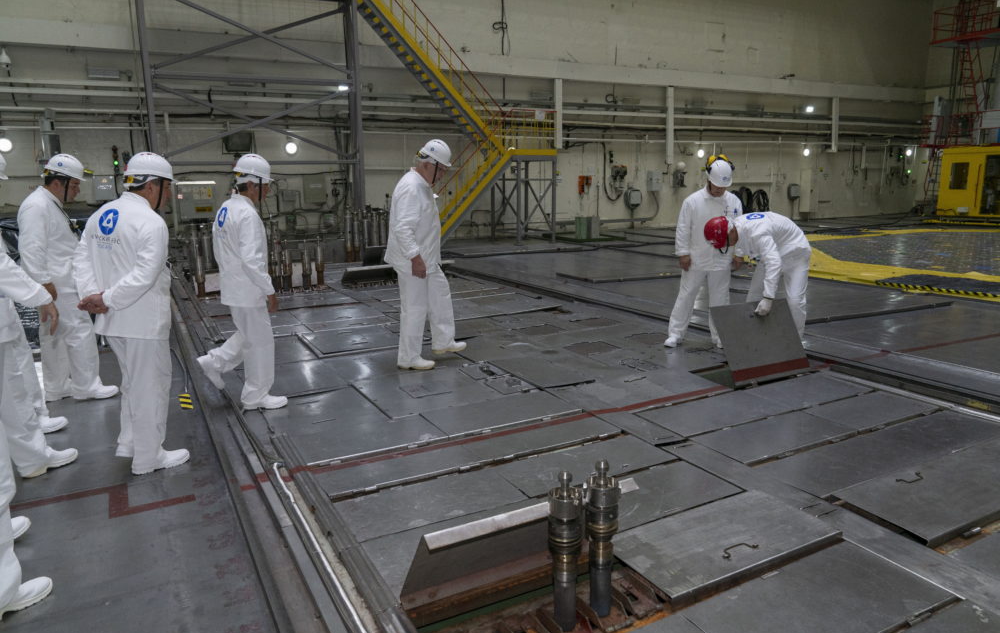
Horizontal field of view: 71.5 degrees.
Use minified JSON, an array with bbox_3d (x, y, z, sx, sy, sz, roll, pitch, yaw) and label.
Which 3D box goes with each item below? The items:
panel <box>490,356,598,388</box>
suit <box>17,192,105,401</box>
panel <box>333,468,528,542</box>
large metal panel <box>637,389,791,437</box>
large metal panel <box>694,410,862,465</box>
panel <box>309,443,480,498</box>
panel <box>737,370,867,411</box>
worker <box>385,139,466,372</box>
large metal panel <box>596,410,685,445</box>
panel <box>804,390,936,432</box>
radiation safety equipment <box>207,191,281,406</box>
[{"bbox_3d":[0.312,0.479,5.861,0.470,0.040,0.950,-7,13,-27],"label":"panel"},{"bbox_3d":[-3.316,-0.184,5.241,0.550,1.577,0.560,-10,14,-38],"label":"suit"},{"bbox_3d":[-0.336,0.955,3.528,0.894,0.030,0.422,-7,13,-27],"label":"panel"},{"bbox_3d":[1.484,0.676,4.799,1.018,0.030,0.520,-7,13,-27],"label":"large metal panel"},{"bbox_3d":[1.746,0.760,4.351,1.010,0.030,0.442,-7,13,-27],"label":"large metal panel"},{"bbox_3d":[-0.591,0.865,3.980,0.875,0.040,0.470,-7,13,-27],"label":"panel"},{"bbox_3d":[2.313,0.569,5.241,0.870,0.040,0.540,-7,13,-27],"label":"panel"},{"bbox_3d":[-0.629,-0.516,5.864,0.700,1.900,0.550,-1,11,-1],"label":"worker"},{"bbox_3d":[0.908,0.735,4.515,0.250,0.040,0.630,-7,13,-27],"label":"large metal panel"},{"bbox_3d":[2.558,0.663,4.782,0.838,0.030,0.450,-7,13,-27],"label":"panel"},{"bbox_3d":[-1.821,-0.084,4.903,0.600,1.520,0.520,-6,12,-24],"label":"radiation safety equipment"}]

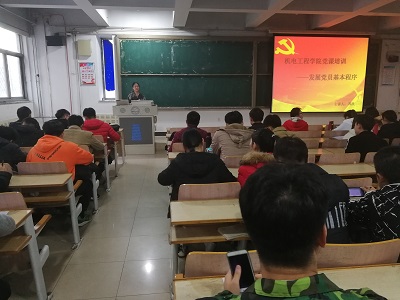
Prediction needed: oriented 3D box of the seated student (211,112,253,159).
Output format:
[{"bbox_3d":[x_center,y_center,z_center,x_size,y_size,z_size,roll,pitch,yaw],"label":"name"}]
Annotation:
[{"bbox_3d":[0.366,0.193,3.579,0.530,1.270,0.700,-1,11,-6],"label":"seated student"}]

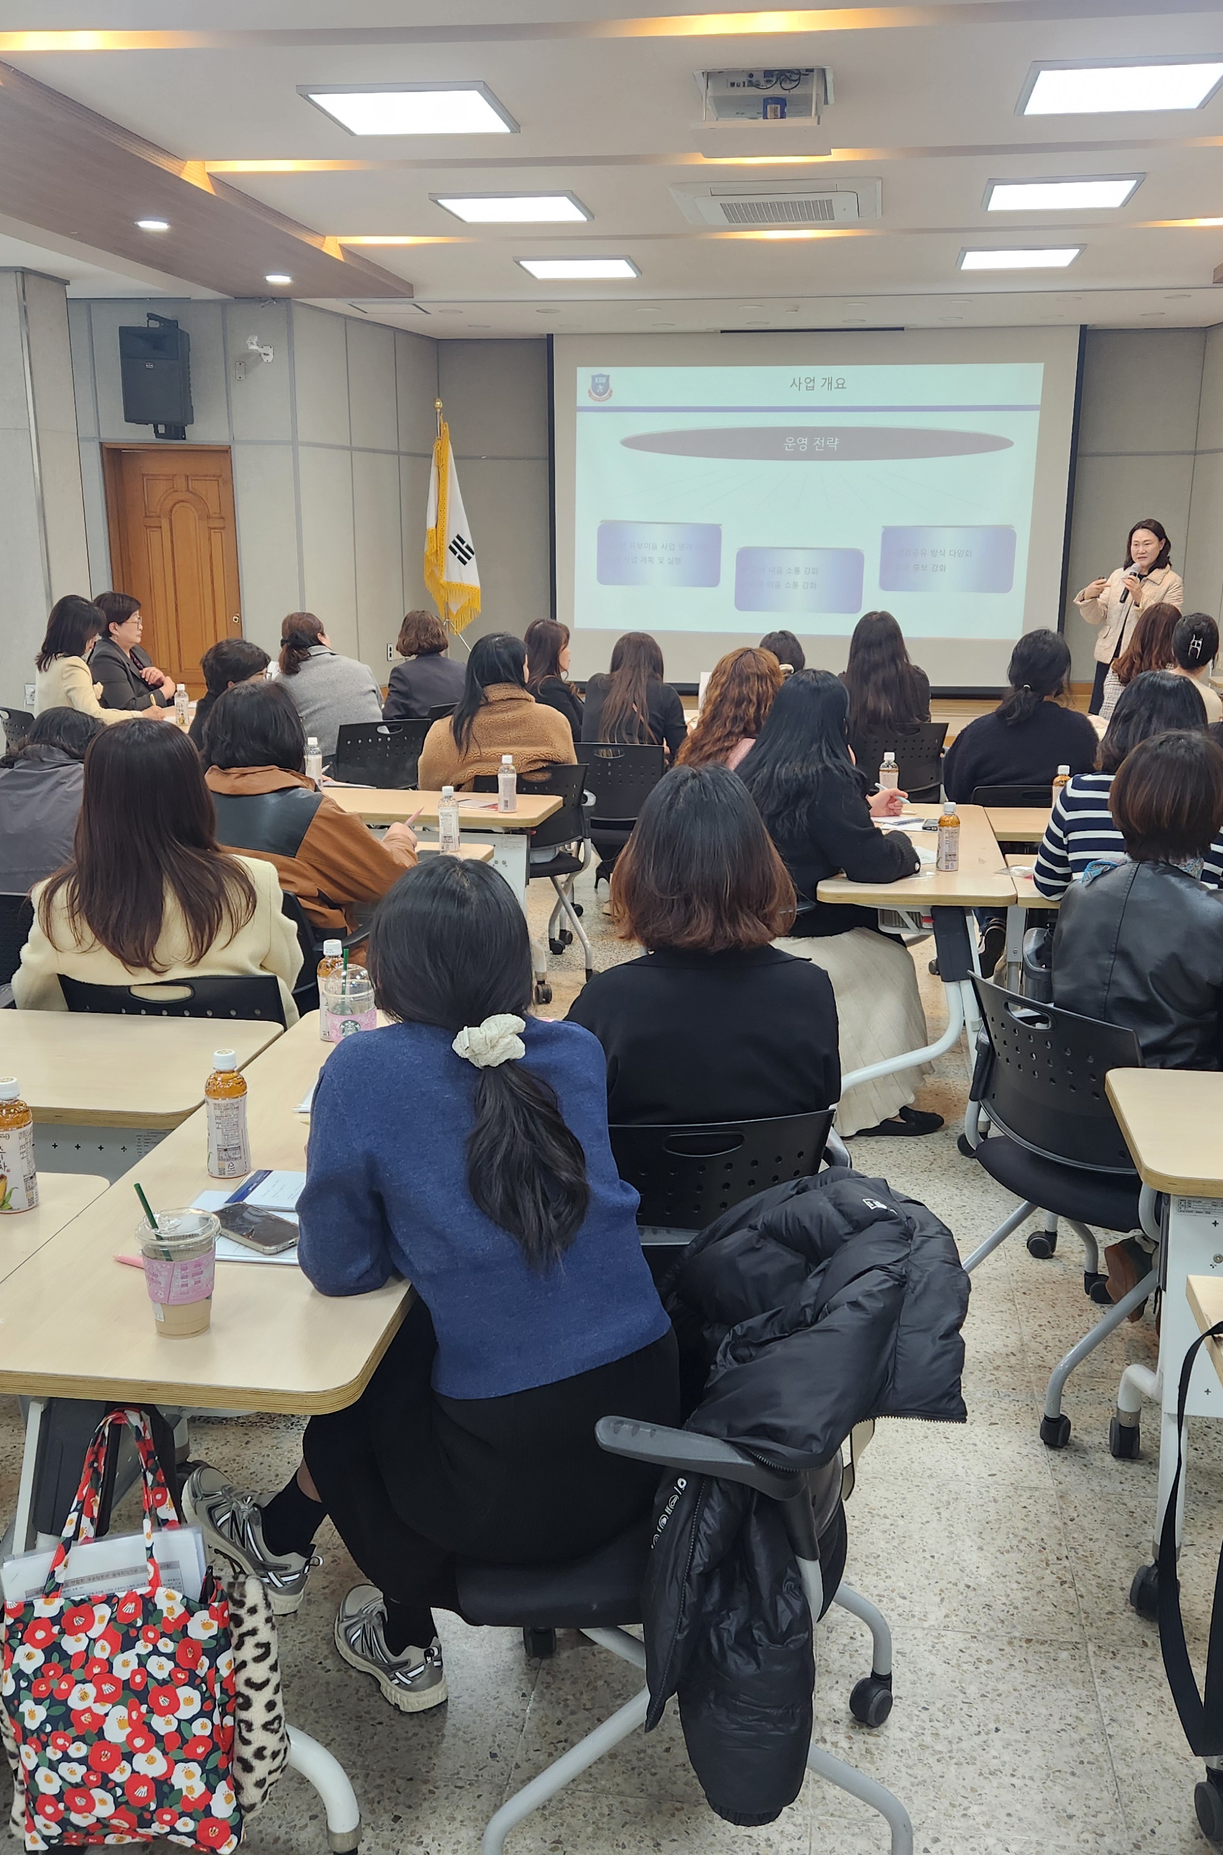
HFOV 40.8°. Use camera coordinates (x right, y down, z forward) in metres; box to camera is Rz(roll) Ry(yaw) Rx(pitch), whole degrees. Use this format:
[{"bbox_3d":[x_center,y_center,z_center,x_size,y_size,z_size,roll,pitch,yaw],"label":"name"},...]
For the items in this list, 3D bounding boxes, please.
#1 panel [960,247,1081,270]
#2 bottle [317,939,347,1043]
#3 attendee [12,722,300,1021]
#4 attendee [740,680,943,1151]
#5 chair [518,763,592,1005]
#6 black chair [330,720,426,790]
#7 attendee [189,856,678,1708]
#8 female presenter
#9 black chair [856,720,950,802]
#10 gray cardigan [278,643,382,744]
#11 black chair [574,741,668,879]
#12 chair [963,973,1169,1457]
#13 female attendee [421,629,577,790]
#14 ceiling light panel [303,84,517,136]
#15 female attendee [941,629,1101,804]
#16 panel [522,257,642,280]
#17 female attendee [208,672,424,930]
[{"bbox_3d":[2.281,-3.739,9.211,0.645,0.035,0.645,2,14,8],"label":"panel"},{"bbox_3d":[-0.514,0.117,3.021,0.063,0.183,0.063,2,15,6],"label":"bottle"},{"bbox_3d":[-0.866,0.179,3.576,0.560,1.220,0.740,1,15,4],"label":"attendee"},{"bbox_3d":[0.639,-0.072,4.514,0.700,1.250,0.500,-4,14,-15],"label":"attendee"},{"bbox_3d":[-0.319,-0.260,6.325,0.580,0.800,0.580,-4,14,-14],"label":"chair"},{"bbox_3d":[-1.011,-0.509,7.029,0.540,0.800,0.560,-6,16,-21],"label":"black chair"},{"bbox_3d":[-0.247,0.499,2.268,0.570,1.250,0.830,-11,18,-39],"label":"attendee"},{"bbox_3d":[2.871,-1.391,9.115,0.520,1.670,0.400,9,17,34],"label":"female presenter"},{"bbox_3d":[1.266,-0.520,7.276,0.560,0.830,0.580,2,14,9],"label":"black chair"},{"bbox_3d":[-1.203,-0.945,7.115,0.470,0.600,0.420,0,15,1],"label":"gray cardigan"},{"bbox_3d":[0.081,-0.349,6.416,0.540,0.800,0.560,5,15,18],"label":"black chair"},{"bbox_3d":[0.960,0.486,3.125,0.560,0.820,0.500,-7,15,-27],"label":"chair"},{"bbox_3d":[-0.421,-0.471,6.136,0.540,1.260,0.720,0,14,0],"label":"female attendee"},{"bbox_3d":[-0.663,-2.745,5.522,0.610,0.050,0.610,2,14,8],"label":"ceiling light panel"},{"bbox_3d":[1.447,-0.386,5.727,0.520,1.260,0.750,4,15,16],"label":"female attendee"},{"bbox_3d":[-0.172,-3.836,9.584,0.645,0.035,0.645,2,14,8],"label":"panel"},{"bbox_3d":[-0.868,-0.060,4.526,0.540,1.260,0.760,4,14,15],"label":"female attendee"}]

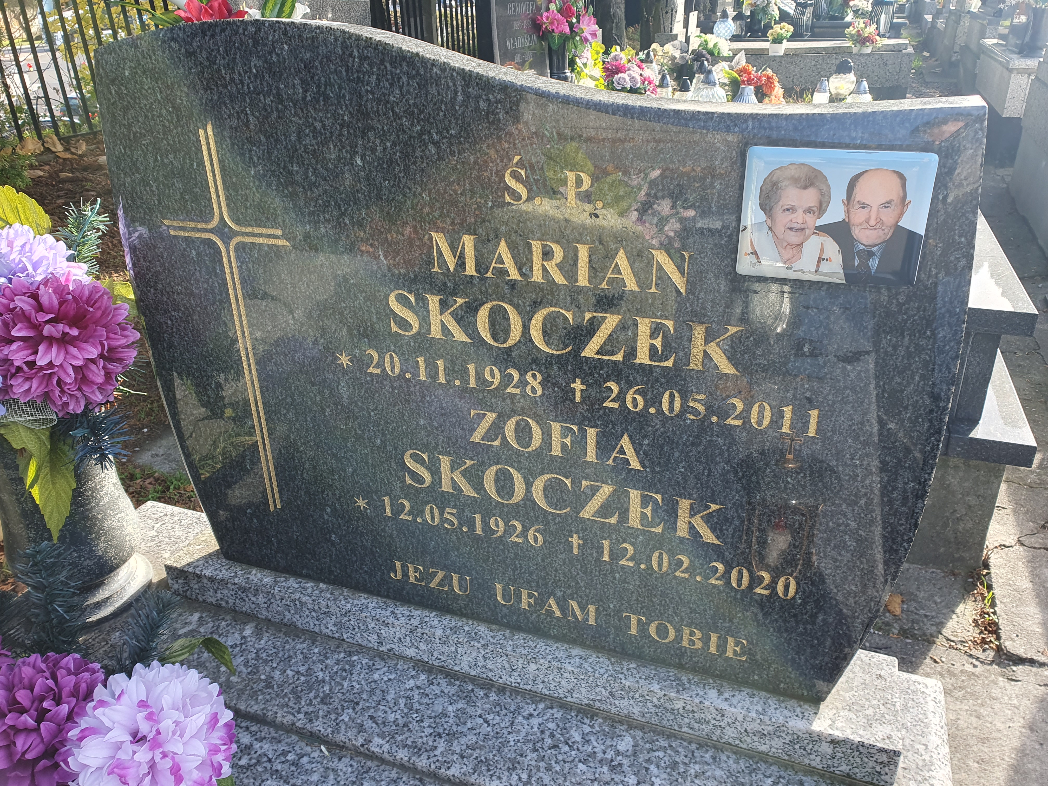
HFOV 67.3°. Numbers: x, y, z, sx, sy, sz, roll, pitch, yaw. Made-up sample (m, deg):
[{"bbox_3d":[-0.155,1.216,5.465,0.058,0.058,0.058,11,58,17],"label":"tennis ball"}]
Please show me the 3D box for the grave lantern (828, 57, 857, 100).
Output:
[{"bbox_3d":[1.679,-1.655,4.150,0.145,0.215,0.145,8,29,19],"label":"grave lantern"}]

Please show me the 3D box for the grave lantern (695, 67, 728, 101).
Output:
[{"bbox_3d":[0.899,-1.476,3.800,0.160,0.205,0.160,4,28,12],"label":"grave lantern"}]

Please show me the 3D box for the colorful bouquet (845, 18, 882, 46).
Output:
[{"bbox_3d":[2.975,-3.147,6.900,0.300,0.250,0.260,8,29,19],"label":"colorful bouquet"}]

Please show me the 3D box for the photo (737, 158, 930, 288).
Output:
[{"bbox_3d":[0.263,-0.150,0.675,0.150,0.111,0.013,8,26,19],"label":"photo"}]

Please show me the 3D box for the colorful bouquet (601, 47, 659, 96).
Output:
[{"bbox_3d":[0.505,-1.519,3.750,0.265,0.240,0.230,8,29,19],"label":"colorful bouquet"}]

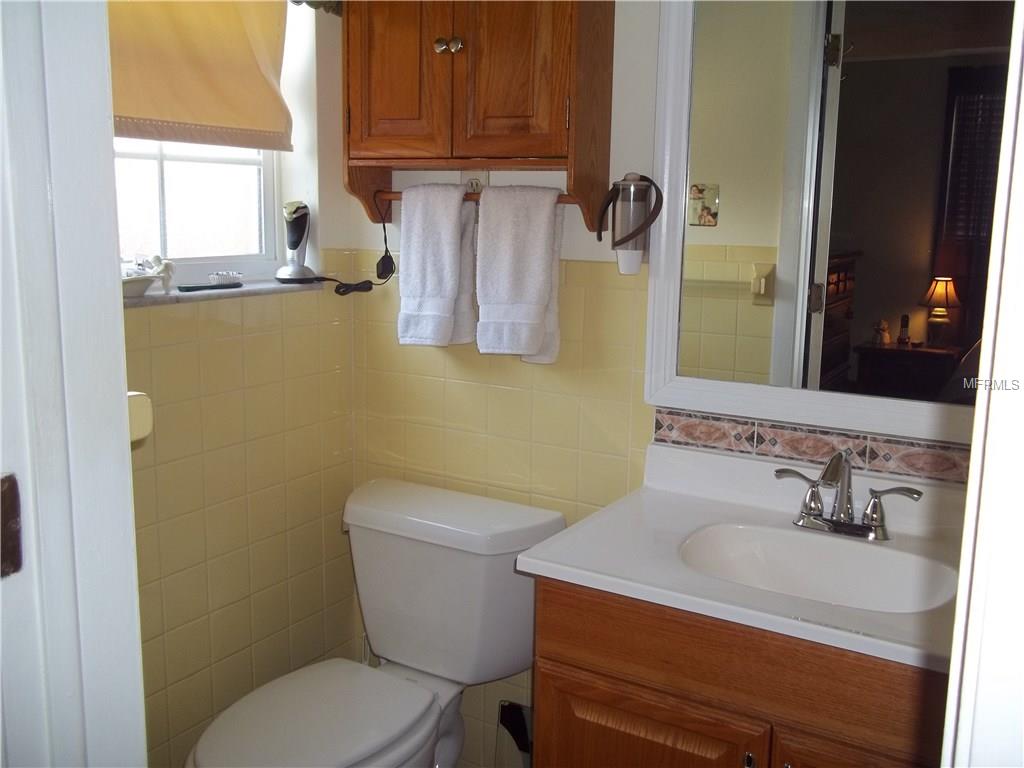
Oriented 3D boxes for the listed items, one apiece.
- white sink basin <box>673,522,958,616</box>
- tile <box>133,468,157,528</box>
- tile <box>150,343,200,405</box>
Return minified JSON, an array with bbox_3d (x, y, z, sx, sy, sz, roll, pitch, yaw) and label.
[{"bbox_3d":[0.451,0.335,1.436,0.400,0.135,0.305,7,12,30],"label":"white sink basin"},{"bbox_3d":[-0.685,0.210,1.695,0.010,0.108,0.108,7,12,31],"label":"tile"},{"bbox_3d":[-0.624,-0.022,1.752,0.008,0.108,0.108,7,12,31],"label":"tile"}]

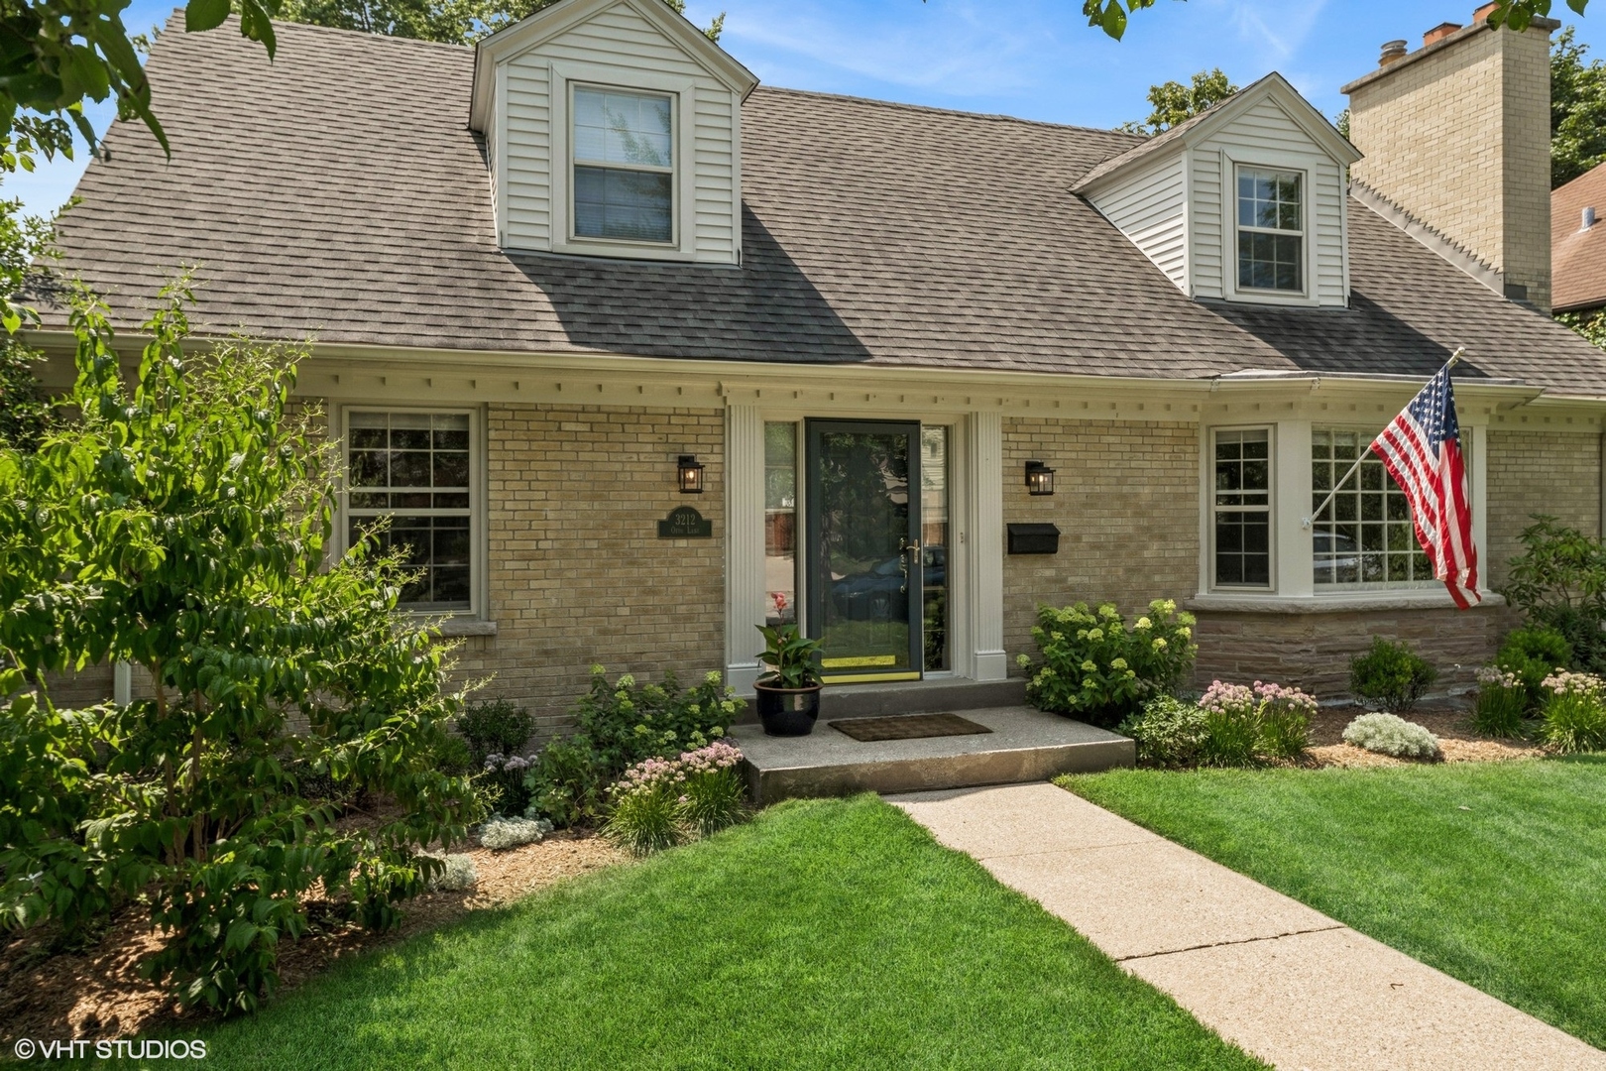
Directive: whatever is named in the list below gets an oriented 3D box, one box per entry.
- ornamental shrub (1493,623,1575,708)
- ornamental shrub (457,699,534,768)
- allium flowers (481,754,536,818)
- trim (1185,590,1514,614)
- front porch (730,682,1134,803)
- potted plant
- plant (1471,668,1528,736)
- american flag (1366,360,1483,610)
[{"bbox_3d":[6.157,1.112,9.033,0.600,0.690,0.600,-1,0,-18],"label":"ornamental shrub"},{"bbox_3d":[-2.028,1.300,7.069,0.510,0.470,0.500,0,0,-17],"label":"ornamental shrub"},{"bbox_3d":[-1.691,1.430,6.127,0.370,0.390,0.370,-1,1,-17],"label":"allium flowers"},{"bbox_3d":[5.007,0.549,9.299,3.540,0.155,0.560,0,0,-17],"label":"trim"},{"bbox_3d":[0.696,1.341,7.277,2.520,0.359,1.740,0,0,-17],"label":"front porch"},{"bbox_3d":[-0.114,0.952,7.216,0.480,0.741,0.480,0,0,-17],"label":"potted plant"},{"bbox_3d":[5.281,1.243,8.095,0.380,0.490,0.380,-1,0,-18],"label":"plant"},{"bbox_3d":[4.499,-0.349,7.780,0.220,1.700,0.780,-1,0,-18],"label":"american flag"}]

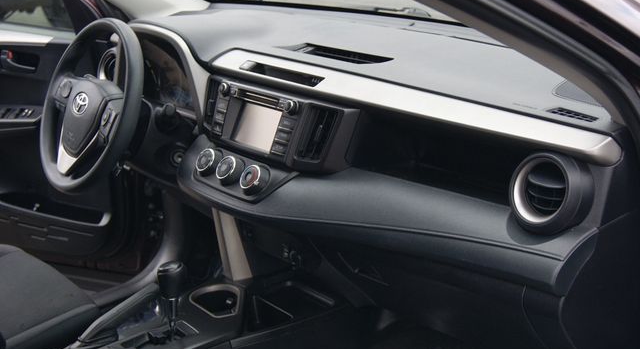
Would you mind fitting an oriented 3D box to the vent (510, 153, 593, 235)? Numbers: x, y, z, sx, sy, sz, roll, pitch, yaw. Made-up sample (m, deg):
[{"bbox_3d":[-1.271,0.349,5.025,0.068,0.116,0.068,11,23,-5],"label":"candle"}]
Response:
[{"bbox_3d":[0.329,0.025,1.261,0.055,0.112,0.112,2,13,-38],"label":"vent"}]

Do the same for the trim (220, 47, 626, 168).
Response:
[{"bbox_3d":[0.101,-0.134,1.490,0.085,0.050,0.890,-14,23,-40],"label":"trim"}]

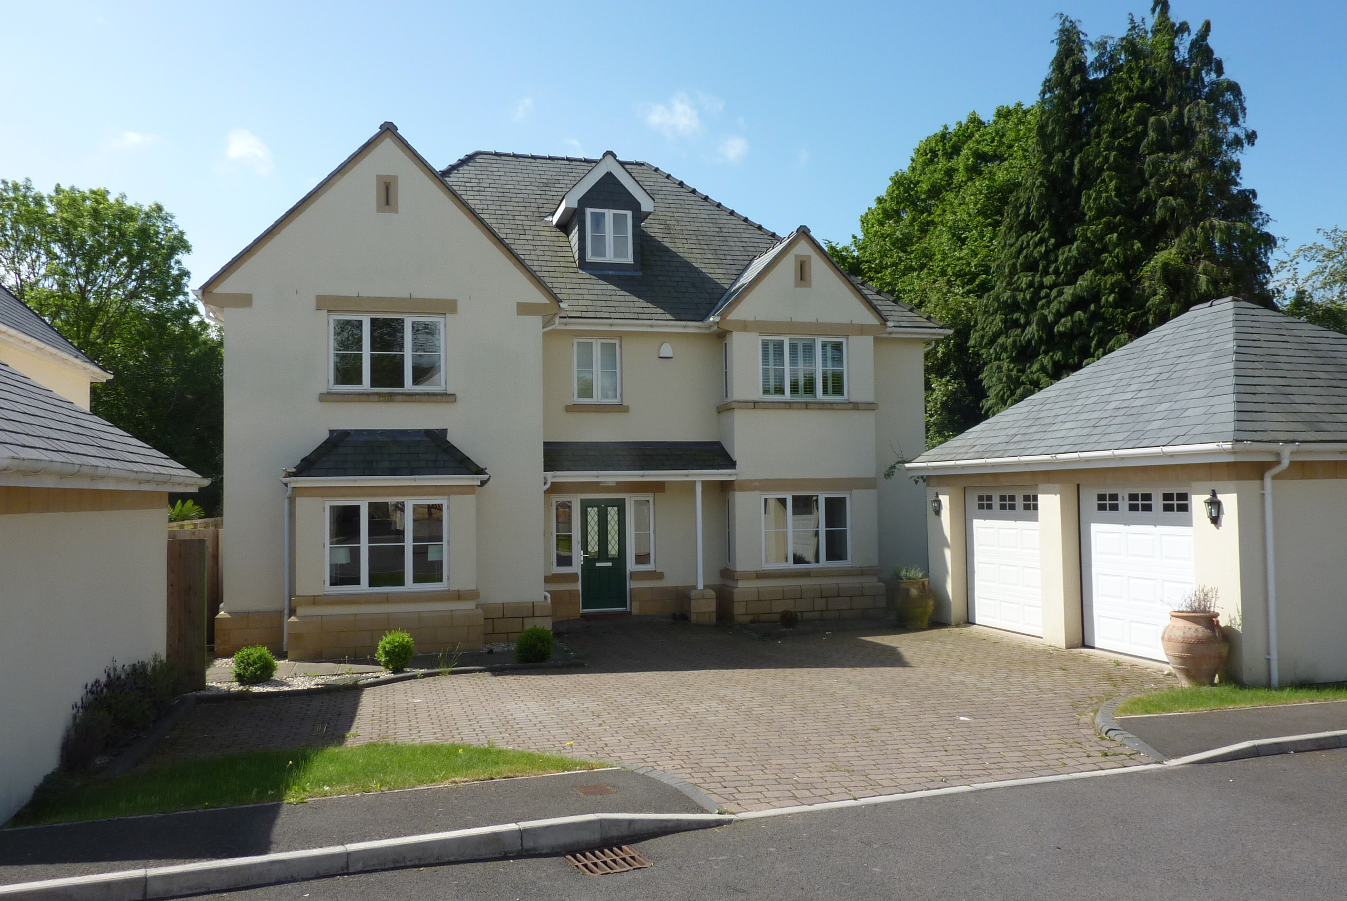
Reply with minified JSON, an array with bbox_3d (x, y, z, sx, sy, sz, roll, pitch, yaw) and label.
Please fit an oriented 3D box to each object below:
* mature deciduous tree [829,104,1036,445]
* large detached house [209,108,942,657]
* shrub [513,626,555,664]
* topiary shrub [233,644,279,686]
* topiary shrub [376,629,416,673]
[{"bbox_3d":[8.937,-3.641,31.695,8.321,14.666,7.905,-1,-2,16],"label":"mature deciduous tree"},{"bbox_3d":[-1.854,-1.731,21.183,13.150,9.930,11.850,0,-2,-15],"label":"large detached house"},{"bbox_3d":[-1.896,2.600,13.741,0.532,0.499,0.532,0,-2,-8],"label":"shrub"},{"bbox_3d":[-5.161,2.603,12.485,0.560,0.478,0.560,0,-3,-22],"label":"topiary shrub"},{"bbox_3d":[-3.643,2.586,13.263,0.527,0.535,0.527,0,-2,-15],"label":"topiary shrub"}]

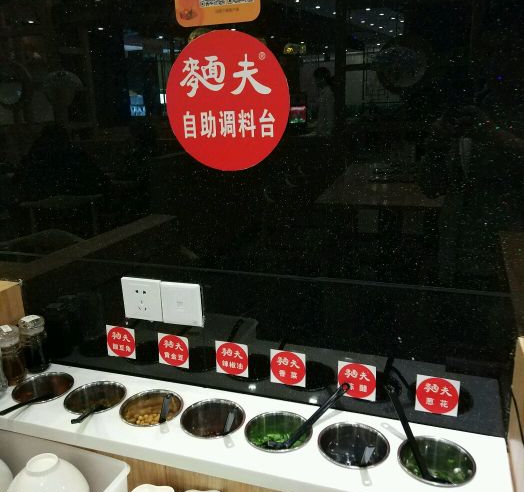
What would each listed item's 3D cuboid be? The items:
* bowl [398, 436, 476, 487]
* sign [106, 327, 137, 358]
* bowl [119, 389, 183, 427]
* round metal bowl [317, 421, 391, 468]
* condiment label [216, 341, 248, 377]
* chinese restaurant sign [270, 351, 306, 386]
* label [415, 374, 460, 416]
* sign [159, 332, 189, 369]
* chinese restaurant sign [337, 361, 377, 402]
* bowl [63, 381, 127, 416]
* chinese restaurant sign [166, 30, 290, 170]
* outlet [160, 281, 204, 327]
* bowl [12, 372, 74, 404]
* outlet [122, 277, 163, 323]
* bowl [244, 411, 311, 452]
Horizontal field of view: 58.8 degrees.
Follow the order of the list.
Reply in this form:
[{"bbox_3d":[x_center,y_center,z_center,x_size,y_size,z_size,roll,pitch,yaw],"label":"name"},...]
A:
[{"bbox_3d":[0.272,0.375,0.734,0.116,0.088,0.116,3,15,18],"label":"bowl"},{"bbox_3d":[-0.295,0.203,0.969,0.068,0.068,0.007,4,16,18],"label":"sign"},{"bbox_3d":[-0.211,0.345,0.904,0.119,0.075,0.119,-1,14,0],"label":"bowl"},{"bbox_3d":[0.151,0.368,0.773,0.116,0.088,0.116,-1,15,0],"label":"round metal bowl"},{"bbox_3d":[-0.059,0.225,0.917,0.069,0.069,0.004,4,15,17],"label":"condiment label"},{"bbox_3d":[0.050,0.234,0.885,0.069,0.069,0.004,4,15,17],"label":"chinese restaurant sign"},{"bbox_3d":[0.296,0.255,0.783,0.068,0.068,0.007,4,15,18],"label":"label"},{"bbox_3d":[-0.178,0.212,0.932,0.068,0.068,0.007,5,16,17],"label":"sign"},{"bbox_3d":[0.173,0.248,0.849,0.069,0.069,0.004,4,15,17],"label":"chinese restaurant sign"},{"bbox_3d":[-0.325,0.339,0.925,0.116,0.088,0.116,-1,15,0],"label":"bowl"},{"bbox_3d":[-0.062,-0.238,0.772,0.225,0.225,0.007,3,15,18],"label":"chinese restaurant sign"},{"bbox_3d":[-0.156,0.115,0.916,0.086,0.086,0.010,4,15,17],"label":"outlet"},{"bbox_3d":[-0.445,0.332,0.962,0.116,0.088,0.116,-1,15,0],"label":"bowl"},{"bbox_3d":[-0.239,0.109,0.941,0.086,0.086,0.010,4,15,17],"label":"outlet"},{"bbox_3d":[0.030,0.361,0.831,0.119,0.075,0.119,-1,14,0],"label":"bowl"}]

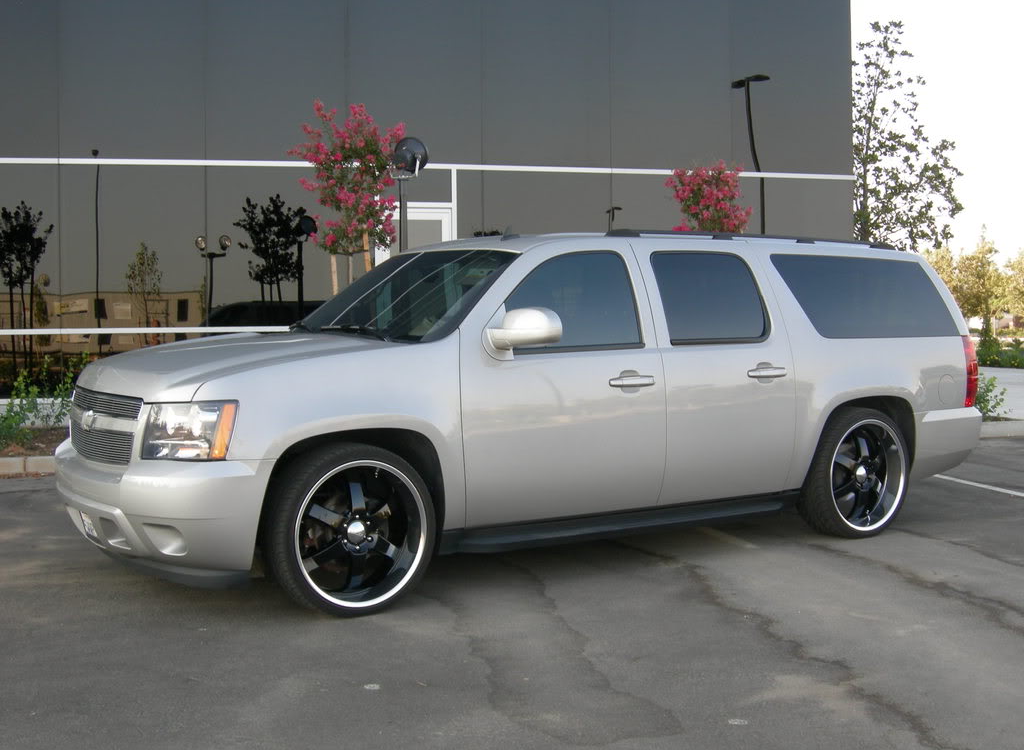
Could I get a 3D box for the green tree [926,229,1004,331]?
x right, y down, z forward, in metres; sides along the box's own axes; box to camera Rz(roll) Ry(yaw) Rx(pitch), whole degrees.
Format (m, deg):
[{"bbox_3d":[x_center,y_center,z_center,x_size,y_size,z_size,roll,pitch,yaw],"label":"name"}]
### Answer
[{"bbox_3d":[13.296,-2.481,37.972,2.400,3.527,2.400,0,3,0],"label":"green tree"}]

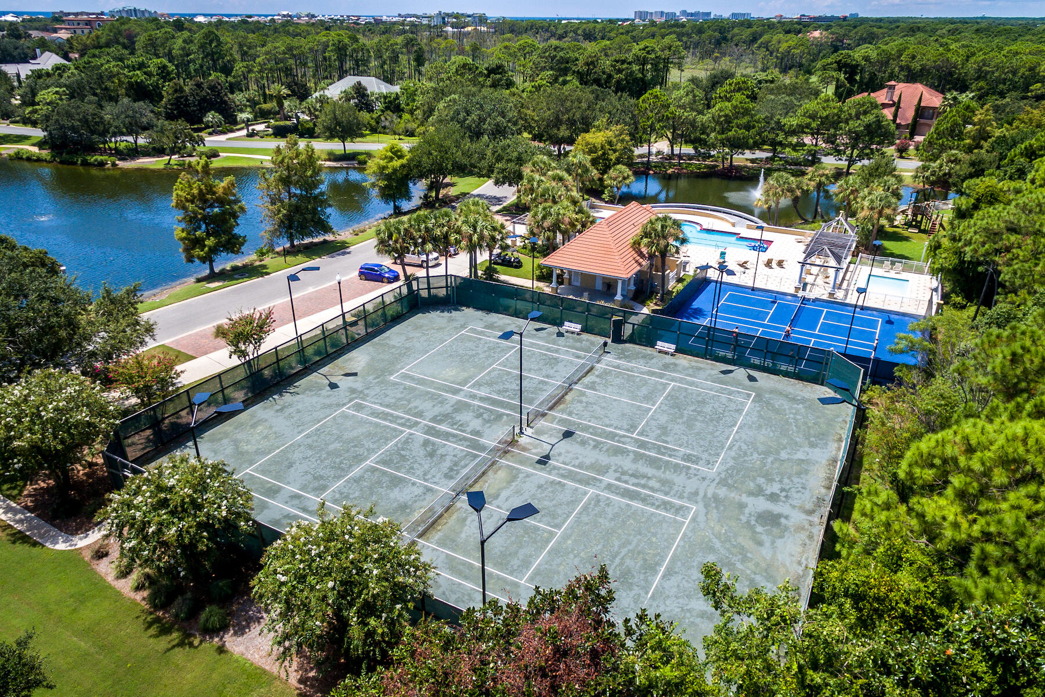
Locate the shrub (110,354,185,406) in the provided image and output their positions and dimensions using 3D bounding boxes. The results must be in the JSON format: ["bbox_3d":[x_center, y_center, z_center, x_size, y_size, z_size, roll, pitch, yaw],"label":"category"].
[{"bbox_3d":[-26.377,2.762,40.967,4.500,5.000,4.500,-21,36,-32],"label":"shrub"}]

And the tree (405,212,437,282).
[{"bbox_3d":[-9.513,-9.139,55.811,3.100,8.100,3.100,-4,26,-9],"label":"tree"}]

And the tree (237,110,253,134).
[{"bbox_3d":[-60.544,-49.340,127.253,3.459,4.903,3.437,17,31,29],"label":"tree"}]

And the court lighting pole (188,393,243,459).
[{"bbox_3d":[-15.059,6.396,29.417,2.900,7.300,2.200,16,30,29],"label":"court lighting pole"}]

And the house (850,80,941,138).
[{"bbox_3d":[93.680,-60.690,145.020,19.000,11.000,15.000,8,31,13],"label":"house"}]

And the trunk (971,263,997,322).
[{"bbox_3d":[38.012,-3.753,48.487,0.680,7.002,0.702,18,31,29],"label":"trunk"}]

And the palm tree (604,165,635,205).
[{"bbox_3d":[13.409,-22.467,81.092,4.068,6.208,4.091,1,27,0],"label":"palm tree"}]

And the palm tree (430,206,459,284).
[{"bbox_3d":[-7.776,-9.621,58.506,3.600,9.181,3.600,-4,30,-7],"label":"palm tree"}]

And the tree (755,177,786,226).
[{"bbox_3d":[33.024,-19.101,75.324,3.800,6.800,3.800,11,28,21],"label":"tree"}]

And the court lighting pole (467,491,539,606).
[{"bbox_3d":[-1.146,9.650,23.480,3.211,7.878,2.312,17,31,29],"label":"court lighting pole"}]

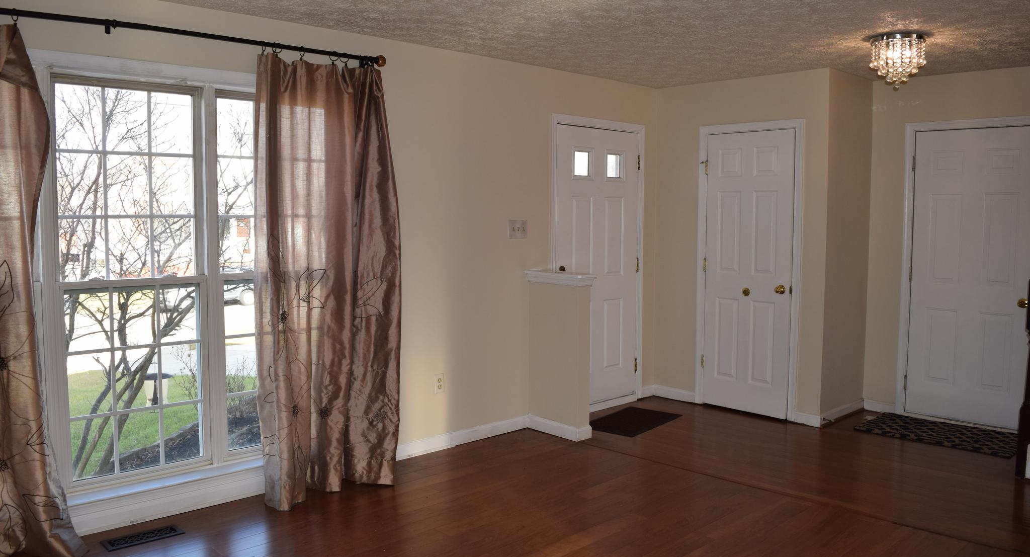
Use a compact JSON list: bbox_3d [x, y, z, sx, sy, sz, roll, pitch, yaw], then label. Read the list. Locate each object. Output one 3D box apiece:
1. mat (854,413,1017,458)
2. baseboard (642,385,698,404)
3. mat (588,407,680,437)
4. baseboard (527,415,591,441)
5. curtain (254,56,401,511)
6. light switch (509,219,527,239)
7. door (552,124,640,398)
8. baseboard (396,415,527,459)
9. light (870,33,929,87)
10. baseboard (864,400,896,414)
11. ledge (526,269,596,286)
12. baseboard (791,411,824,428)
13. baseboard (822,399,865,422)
[{"bbox_3d":[2.827,1.022,5.123,0.929,0.015,0.601,4,7,44],"label":"mat"},{"bbox_3d":[1.200,0.917,6.046,0.160,0.086,0.440,-4,7,-43],"label":"baseboard"},{"bbox_3d":[0.822,1.004,5.460,0.445,0.009,0.735,3,6,35],"label":"mat"},{"bbox_3d":[0.299,0.990,5.178,0.139,0.089,0.452,-5,7,-42],"label":"baseboard"},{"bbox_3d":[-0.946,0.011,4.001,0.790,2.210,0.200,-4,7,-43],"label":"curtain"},{"bbox_3d":[0.015,-0.324,5.114,0.166,0.120,0.013,-4,7,-43],"label":"light switch"},{"bbox_3d":[0.592,-0.071,5.715,0.910,2.035,0.045,-4,7,-43],"label":"door"},{"bbox_3d":[-0.326,1.012,4.905,1.170,0.086,0.016,-4,7,-43],"label":"baseboard"},{"bbox_3d":[2.108,-1.190,4.263,0.288,0.263,0.288,-5,7,-42],"label":"light"},{"bbox_3d":[2.687,0.946,5.692,0.015,0.074,0.218,-5,7,-42],"label":"baseboard"},{"bbox_3d":[0.299,-0.001,5.078,0.196,0.081,0.468,-5,7,-42],"label":"ledge"},{"bbox_3d":[2.001,0.973,5.286,0.016,0.086,0.195,-4,7,-43],"label":"baseboard"},{"bbox_3d":[2.351,0.958,5.525,0.733,0.080,0.016,-5,7,-42],"label":"baseboard"}]

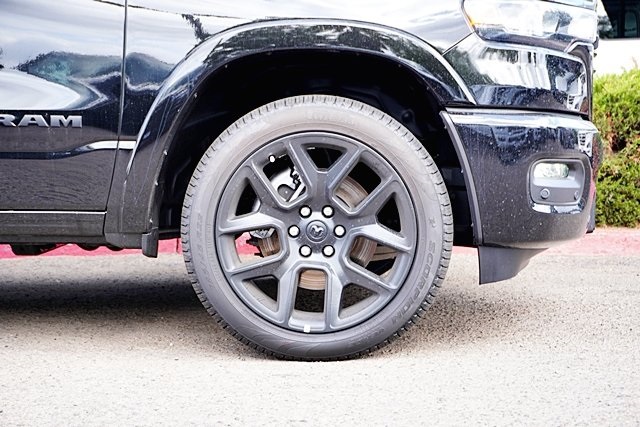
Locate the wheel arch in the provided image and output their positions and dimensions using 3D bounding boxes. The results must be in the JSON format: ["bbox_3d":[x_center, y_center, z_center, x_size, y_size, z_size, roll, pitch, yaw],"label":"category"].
[{"bbox_3d":[-0.086,-0.235,3.400,1.100,0.690,0.170,0,1,0],"label":"wheel arch"}]

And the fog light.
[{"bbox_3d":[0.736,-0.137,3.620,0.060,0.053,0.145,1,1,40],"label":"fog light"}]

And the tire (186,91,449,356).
[{"bbox_3d":[-0.009,0.046,3.500,0.815,0.805,0.285,0,1,0],"label":"tire"}]

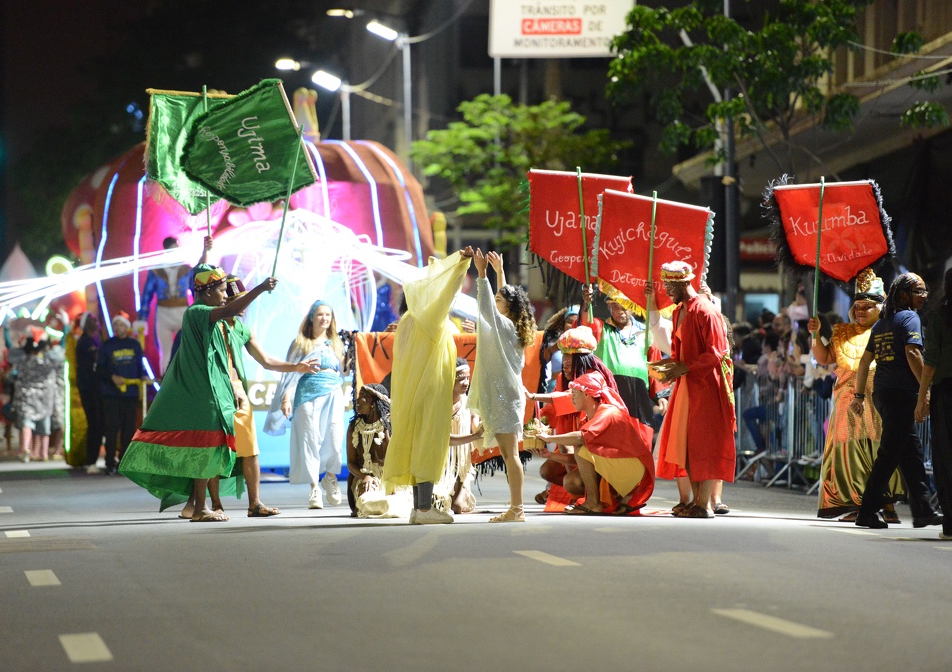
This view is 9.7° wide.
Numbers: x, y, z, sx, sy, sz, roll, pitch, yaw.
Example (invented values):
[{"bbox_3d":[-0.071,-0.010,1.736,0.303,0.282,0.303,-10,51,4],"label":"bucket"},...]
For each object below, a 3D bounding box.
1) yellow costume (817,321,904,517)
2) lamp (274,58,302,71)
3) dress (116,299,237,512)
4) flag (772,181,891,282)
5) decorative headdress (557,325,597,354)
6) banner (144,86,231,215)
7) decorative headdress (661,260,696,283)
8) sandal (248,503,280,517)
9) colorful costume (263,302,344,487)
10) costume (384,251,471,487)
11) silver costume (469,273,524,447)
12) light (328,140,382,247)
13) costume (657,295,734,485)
[{"bbox_3d":[2.705,0.582,39.500,0.620,1.390,0.480,0,-1,7],"label":"yellow costume"},{"bbox_3d":[-4.688,-6.788,140.000,0.680,0.200,0.280,0,0,-6],"label":"lamp"},{"bbox_3d":[-2.083,0.494,39.200,0.830,1.455,0.620,0,-1,10],"label":"dress"},{"bbox_3d":[2.495,-0.733,39.300,0.790,0.720,0.070,-6,-1,6],"label":"flag"},{"bbox_3d":[0.754,0.026,42.000,0.290,0.225,0.270,0,0,0],"label":"decorative headdress"},{"bbox_3d":[-2.030,-1.334,40.600,0.740,0.910,0.090,2,0,0],"label":"banner"},{"bbox_3d":[1.429,-0.457,39.700,0.240,0.155,0.220,0,-1,0],"label":"decorative headdress"},{"bbox_3d":[-1.526,1.259,40.400,0.250,0.095,0.100,0,0,13],"label":"sandal"},{"bbox_3d":[-1.343,0.456,43.600,0.620,1.430,0.480,0,0,-16],"label":"colorful costume"},{"bbox_3d":[-0.339,0.234,39.100,0.600,1.650,0.600,0,0,-3],"label":"costume"},{"bbox_3d":[0.144,0.169,39.400,0.400,1.180,0.500,0,0,-3],"label":"silver costume"},{"bbox_3d":[-1.324,-1.552,61.000,0.580,1.150,0.350,0,-1,0],"label":"light"},{"bbox_3d":[1.567,0.366,39.800,0.420,1.320,0.540,0,-1,-28],"label":"costume"}]

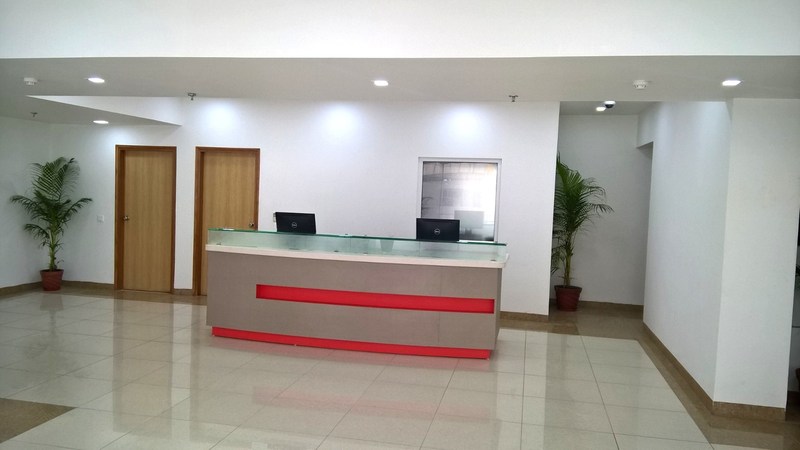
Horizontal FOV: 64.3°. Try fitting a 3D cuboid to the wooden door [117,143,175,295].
[{"bbox_3d":[-3.571,-0.074,8.980,0.942,2.050,0.120,3,3,12],"label":"wooden door"}]

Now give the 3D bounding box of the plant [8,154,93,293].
[{"bbox_3d":[-4.792,0.002,8.759,0.830,1.840,0.800,3,3,12],"label":"plant"}]

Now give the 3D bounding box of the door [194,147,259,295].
[{"bbox_3d":[-2.369,-0.020,8.730,0.936,2.050,0.120,3,3,12],"label":"door"}]

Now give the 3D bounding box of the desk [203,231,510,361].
[{"bbox_3d":[-0.443,0.643,6.528,3.020,1.105,0.920,3,3,12],"label":"desk"}]

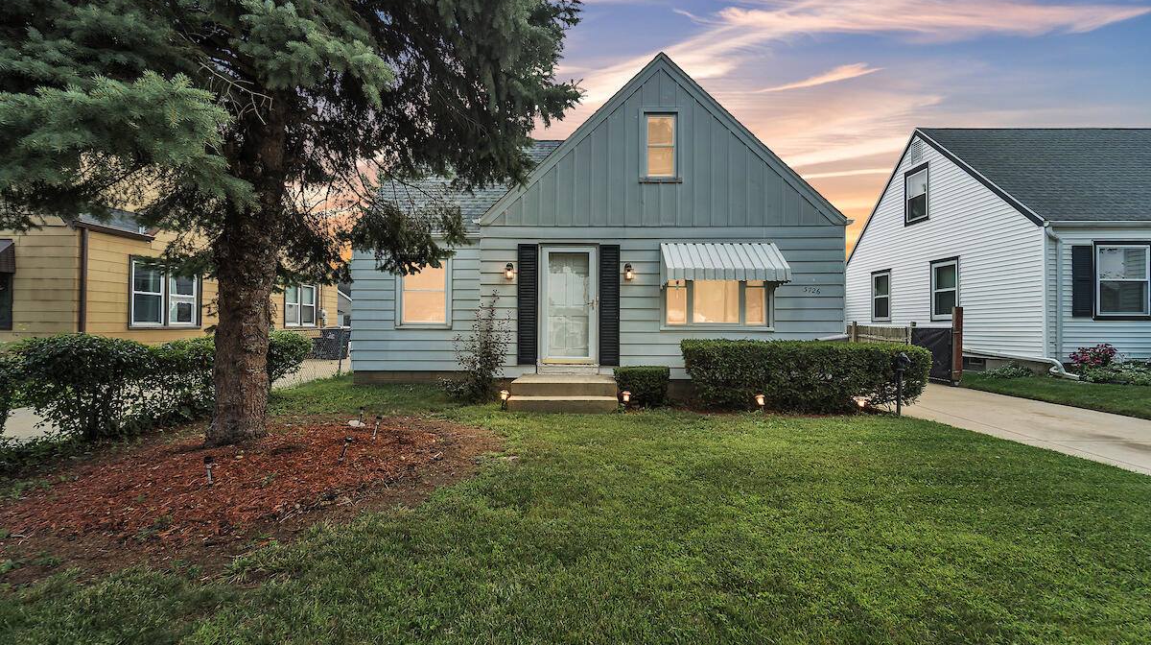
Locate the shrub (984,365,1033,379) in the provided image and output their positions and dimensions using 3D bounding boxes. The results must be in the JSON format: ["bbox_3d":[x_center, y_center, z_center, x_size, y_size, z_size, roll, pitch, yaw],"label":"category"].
[{"bbox_3d":[9.020,1.010,9.350,0.500,0.300,0.720,0,-1,0],"label":"shrub"}]

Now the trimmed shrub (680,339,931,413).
[{"bbox_3d":[3.380,0.790,6.800,3.480,1.030,0.920,0,-1,0],"label":"trimmed shrub"}]

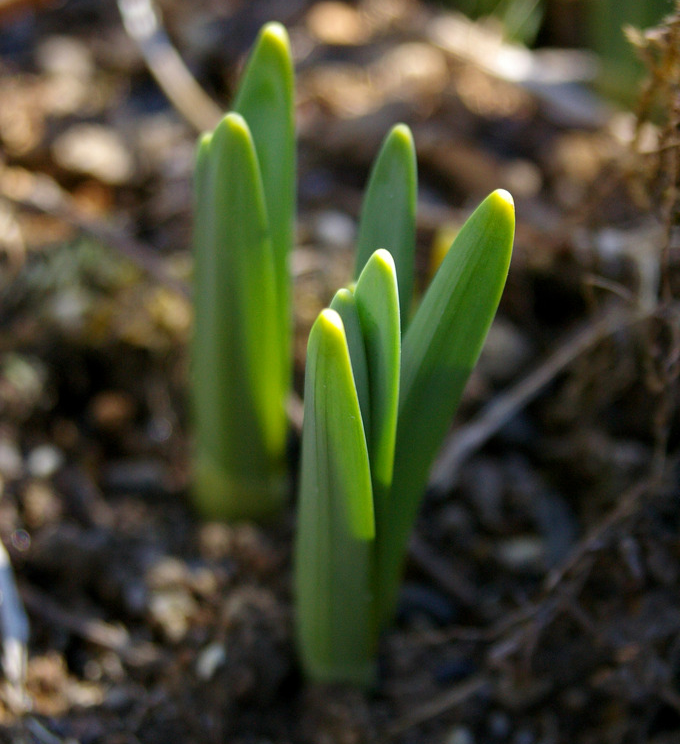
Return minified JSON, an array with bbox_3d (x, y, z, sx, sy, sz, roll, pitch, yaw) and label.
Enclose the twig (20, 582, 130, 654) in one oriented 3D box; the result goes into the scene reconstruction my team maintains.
[{"bbox_3d":[-0.050,0.047,0.643,0.030,0.004,0.004,25,37,38],"label":"twig"}]

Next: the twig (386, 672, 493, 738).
[{"bbox_3d":[0.018,0.060,0.617,0.025,0.003,0.003,-23,36,-37],"label":"twig"}]

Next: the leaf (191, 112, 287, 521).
[{"bbox_3d":[-0.020,-0.010,0.660,0.018,0.087,0.013,0,28,0],"label":"leaf"}]

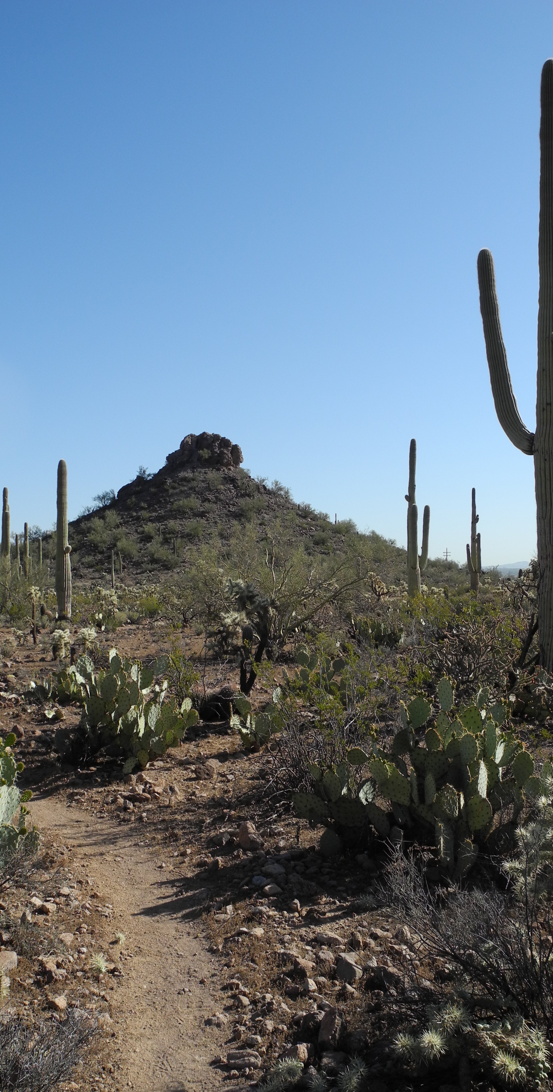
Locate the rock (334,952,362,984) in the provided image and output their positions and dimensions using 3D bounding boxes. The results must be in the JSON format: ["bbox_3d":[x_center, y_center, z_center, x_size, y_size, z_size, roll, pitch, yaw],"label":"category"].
[{"bbox_3d":[0.292,1.710,3.580,0.110,0.100,0.100,0,-1,0],"label":"rock"}]

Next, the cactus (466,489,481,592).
[{"bbox_3d":[11.378,-0.271,51.000,0.837,6.108,0.600,0,-1,0],"label":"cactus"}]

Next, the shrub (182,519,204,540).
[{"bbox_3d":[-12.053,-2.349,128.000,3.214,3.091,3.100,0,-1,0],"label":"shrub"}]

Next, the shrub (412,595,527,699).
[{"bbox_3d":[2.510,1.316,11.500,1.420,1.400,1.300,0,-1,0],"label":"shrub"}]

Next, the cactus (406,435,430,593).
[{"bbox_3d":[5.371,-0.874,33.500,0.950,6.350,0.800,0,-1,0],"label":"cactus"}]

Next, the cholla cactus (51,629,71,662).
[{"bbox_3d":[-3.731,1.714,15.300,0.360,0.580,0.350,0,-1,0],"label":"cholla cactus"}]

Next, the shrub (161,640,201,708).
[{"bbox_3d":[-1.130,1.512,10.400,0.480,0.820,0.460,0,-1,0],"label":"shrub"}]

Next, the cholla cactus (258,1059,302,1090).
[{"bbox_3d":[0.009,1.583,2.620,0.145,0.110,0.140,0,-1,0],"label":"cholla cactus"}]

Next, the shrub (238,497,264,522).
[{"bbox_3d":[-3.809,-5.648,136.000,4.072,3.809,3.700,0,-1,0],"label":"shrub"}]

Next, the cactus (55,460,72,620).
[{"bbox_3d":[-6.132,-0.172,25.500,0.468,4.655,0.440,0,-1,0],"label":"cactus"}]

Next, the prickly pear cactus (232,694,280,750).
[{"bbox_3d":[-0.189,1.595,8.000,0.430,0.530,0.400,0,-1,0],"label":"prickly pear cactus"}]

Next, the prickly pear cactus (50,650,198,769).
[{"bbox_3d":[-1.284,1.335,7.450,1.252,0.921,1.050,0,-1,0],"label":"prickly pear cactus"}]

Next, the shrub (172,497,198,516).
[{"bbox_3d":[-12.137,-5.299,118.000,3.600,2.400,3.200,0,-1,0],"label":"shrub"}]

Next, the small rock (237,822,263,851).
[{"bbox_3d":[-0.156,1.705,5.200,0.155,0.135,0.140,0,-1,0],"label":"small rock"}]

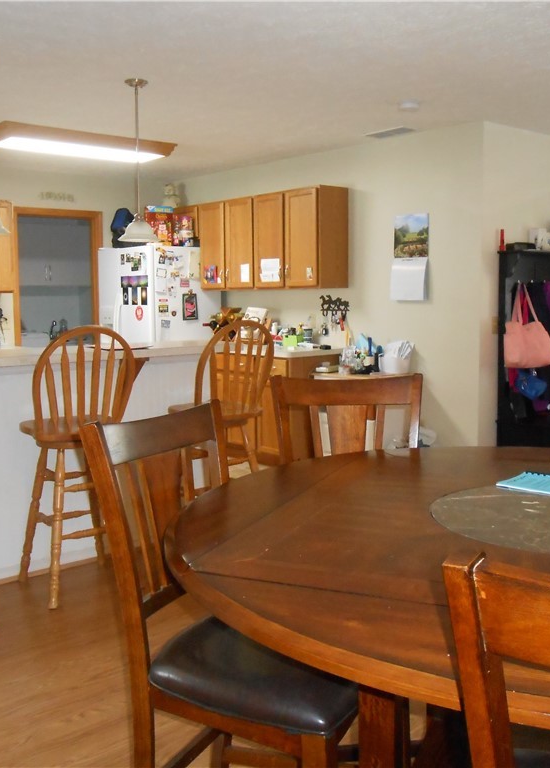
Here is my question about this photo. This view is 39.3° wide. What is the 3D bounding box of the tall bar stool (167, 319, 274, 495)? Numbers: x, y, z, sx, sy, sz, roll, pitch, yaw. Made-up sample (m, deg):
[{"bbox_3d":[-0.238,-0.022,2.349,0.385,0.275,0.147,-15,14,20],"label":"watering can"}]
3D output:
[{"bbox_3d":[-0.288,0.273,3.974,0.470,1.190,0.540,-5,7,-34],"label":"tall bar stool"}]

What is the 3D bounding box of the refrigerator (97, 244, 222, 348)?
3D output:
[{"bbox_3d":[-1.058,-0.370,7.175,0.770,1.755,0.930,-6,9,-40],"label":"refrigerator"}]

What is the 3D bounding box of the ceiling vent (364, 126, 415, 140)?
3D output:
[{"bbox_3d":[0.812,-1.742,5.374,0.170,0.020,0.370,-6,8,-41],"label":"ceiling vent"}]

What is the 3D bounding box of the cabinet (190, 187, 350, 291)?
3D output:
[{"bbox_3d":[-0.053,-1.156,6.374,0.325,0.757,1.570,-6,9,-40],"label":"cabinet"}]

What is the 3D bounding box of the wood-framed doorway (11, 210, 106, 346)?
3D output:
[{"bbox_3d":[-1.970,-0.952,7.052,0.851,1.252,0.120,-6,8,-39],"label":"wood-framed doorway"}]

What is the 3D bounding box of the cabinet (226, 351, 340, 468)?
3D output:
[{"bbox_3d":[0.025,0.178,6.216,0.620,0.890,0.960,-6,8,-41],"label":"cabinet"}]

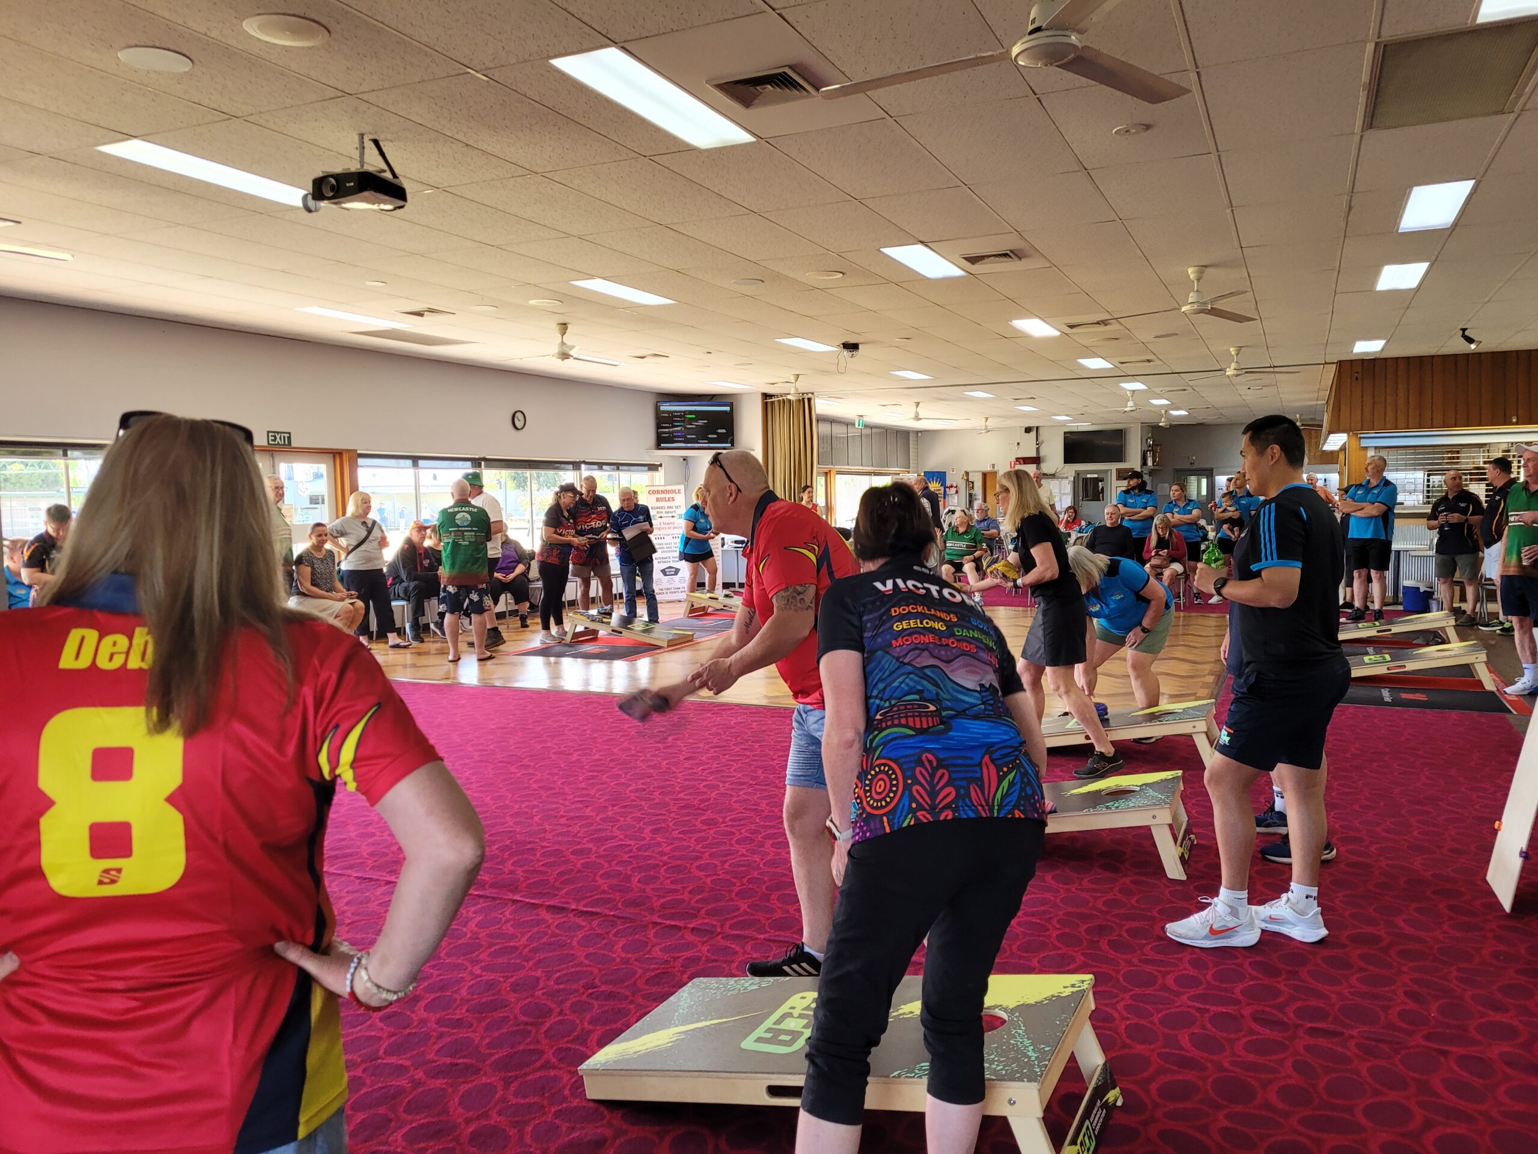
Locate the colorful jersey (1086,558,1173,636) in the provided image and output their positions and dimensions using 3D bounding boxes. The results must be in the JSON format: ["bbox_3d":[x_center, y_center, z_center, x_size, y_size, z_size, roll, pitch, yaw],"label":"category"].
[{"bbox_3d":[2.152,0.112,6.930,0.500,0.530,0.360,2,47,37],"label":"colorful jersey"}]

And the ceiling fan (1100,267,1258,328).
[{"bbox_3d":[3.026,-2.037,8.266,1.320,0.360,1.320,1,5,25],"label":"ceiling fan"}]

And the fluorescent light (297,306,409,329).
[{"bbox_3d":[-3.553,-2.215,9.874,0.300,0.080,1.200,1,4,25],"label":"fluorescent light"}]

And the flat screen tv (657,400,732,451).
[{"bbox_3d":[-1.126,-2.336,17.780,1.220,0.710,0.090,-2,4,-20],"label":"flat screen tv"}]

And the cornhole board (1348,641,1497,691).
[{"bbox_3d":[5.016,0.682,9.198,1.250,0.310,0.610,1,5,26],"label":"cornhole board"}]

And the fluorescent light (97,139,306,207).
[{"bbox_3d":[-2.620,-1.957,5.596,0.290,0.070,1.200,1,5,25],"label":"fluorescent light"}]

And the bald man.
[{"bbox_3d":[-0.019,0.451,3.730,0.750,1.720,0.580,1,4,23],"label":"bald man"}]

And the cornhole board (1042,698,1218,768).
[{"bbox_3d":[1.954,0.881,6.718,1.240,0.306,0.610,1,5,26],"label":"cornhole board"}]

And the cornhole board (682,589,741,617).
[{"bbox_3d":[-0.406,0.368,14.889,1.250,0.310,0.610,1,5,26],"label":"cornhole board"}]

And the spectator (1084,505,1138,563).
[{"bbox_3d":[4.131,-0.188,14.009,0.600,1.320,0.850,1,5,25],"label":"spectator"}]

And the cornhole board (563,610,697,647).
[{"bbox_3d":[-1.454,0.545,12.318,1.220,0.310,0.610,1,5,25],"label":"cornhole board"}]

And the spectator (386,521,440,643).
[{"bbox_3d":[-3.921,0.050,12.800,0.750,1.310,0.550,2,5,32],"label":"spectator"}]

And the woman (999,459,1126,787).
[{"bbox_3d":[1.477,0.247,6.205,0.820,1.660,0.550,1,5,25],"label":"woman"}]

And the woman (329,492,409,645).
[{"bbox_3d":[-4.215,-0.097,12.150,0.500,1.670,0.620,3,5,40],"label":"woman"}]

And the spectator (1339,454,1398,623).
[{"bbox_3d":[6.754,-0.417,13.000,0.420,1.860,0.600,-5,6,-44],"label":"spectator"}]

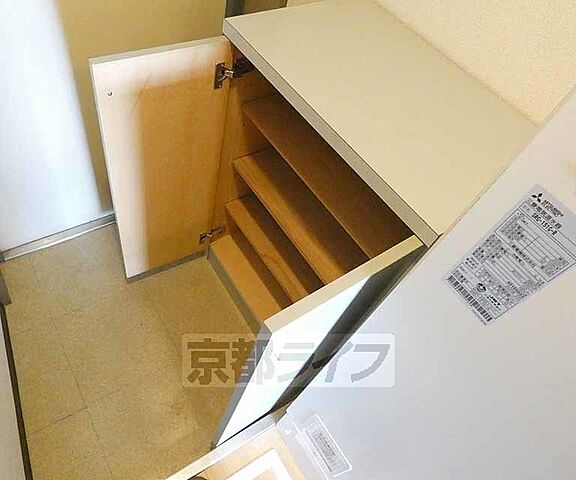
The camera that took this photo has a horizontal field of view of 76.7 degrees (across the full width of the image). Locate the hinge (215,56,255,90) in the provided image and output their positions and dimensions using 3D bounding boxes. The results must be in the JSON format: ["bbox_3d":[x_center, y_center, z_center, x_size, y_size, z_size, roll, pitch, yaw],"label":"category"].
[{"bbox_3d":[-0.107,-0.349,0.779,0.101,0.057,0.026,-23,63,-30],"label":"hinge"}]

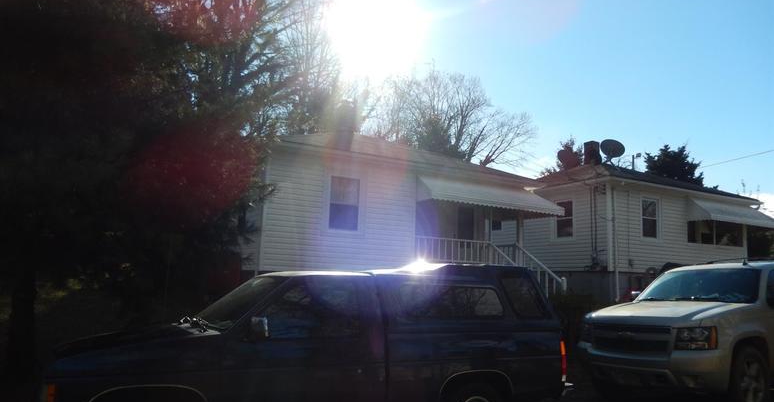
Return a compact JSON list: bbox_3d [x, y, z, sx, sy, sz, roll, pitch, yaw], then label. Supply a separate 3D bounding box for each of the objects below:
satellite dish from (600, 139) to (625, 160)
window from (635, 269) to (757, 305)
[{"bbox_3d":[8.474,-1.935,21.000,0.880,0.740,0.450,-2,-9,30],"label":"satellite dish"},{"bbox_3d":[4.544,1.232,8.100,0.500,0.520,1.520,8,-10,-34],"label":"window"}]

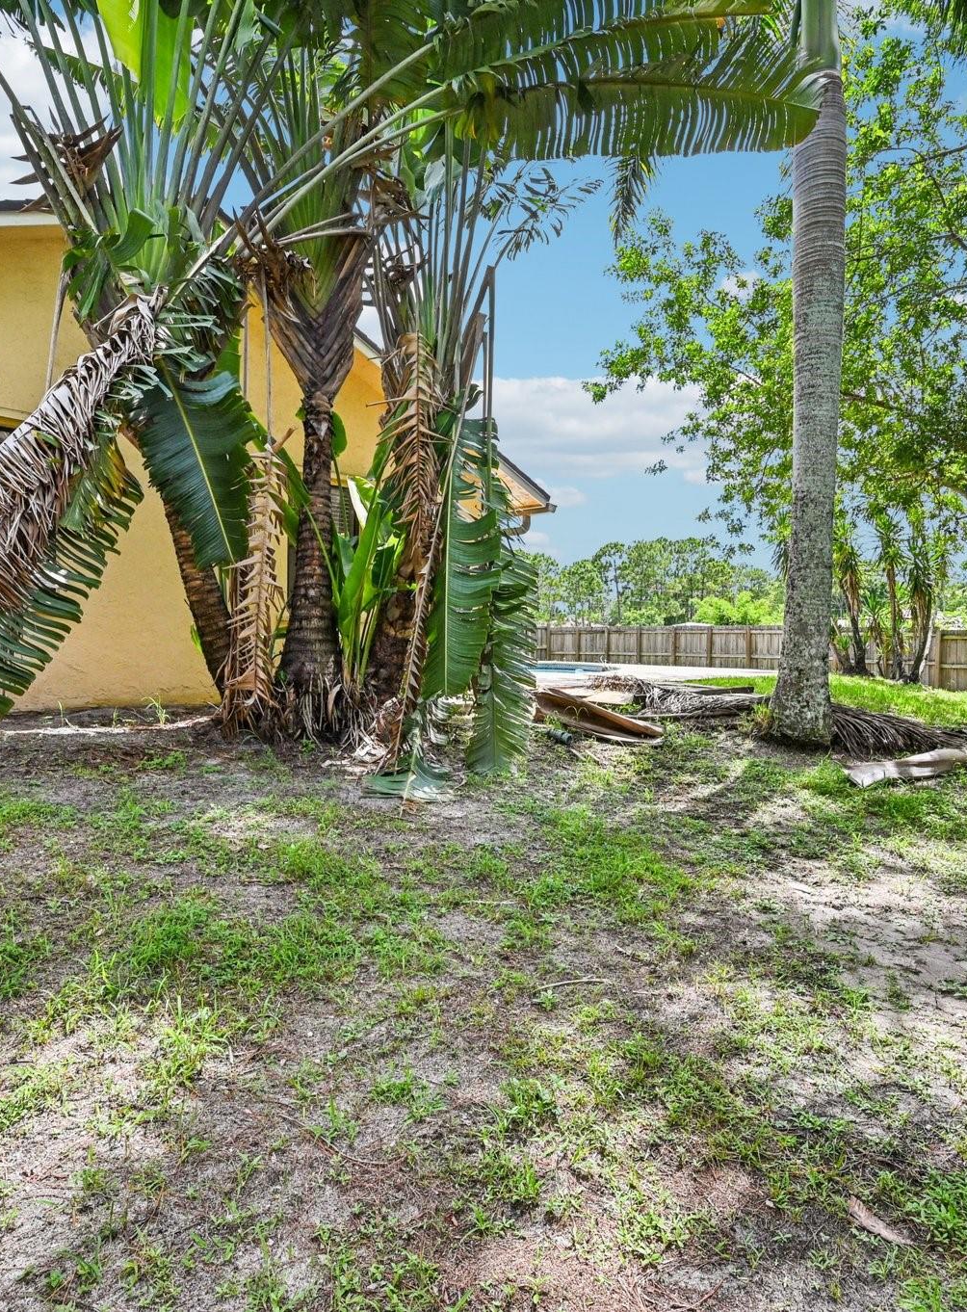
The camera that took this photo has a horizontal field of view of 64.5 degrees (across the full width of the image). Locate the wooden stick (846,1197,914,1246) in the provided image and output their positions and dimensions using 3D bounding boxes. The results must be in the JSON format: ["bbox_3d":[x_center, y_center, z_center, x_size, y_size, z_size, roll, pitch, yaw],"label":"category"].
[{"bbox_3d":[0.962,1.388,1.880,0.038,0.020,0.170,0,0,-35],"label":"wooden stick"}]

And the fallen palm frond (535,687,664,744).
[{"bbox_3d":[1.100,0.580,7.300,1.300,0.380,0.450,0,0,25],"label":"fallen palm frond"}]

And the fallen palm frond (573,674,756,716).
[{"bbox_3d":[2.000,0.440,8.400,1.900,0.360,0.900,0,0,-3],"label":"fallen palm frond"}]

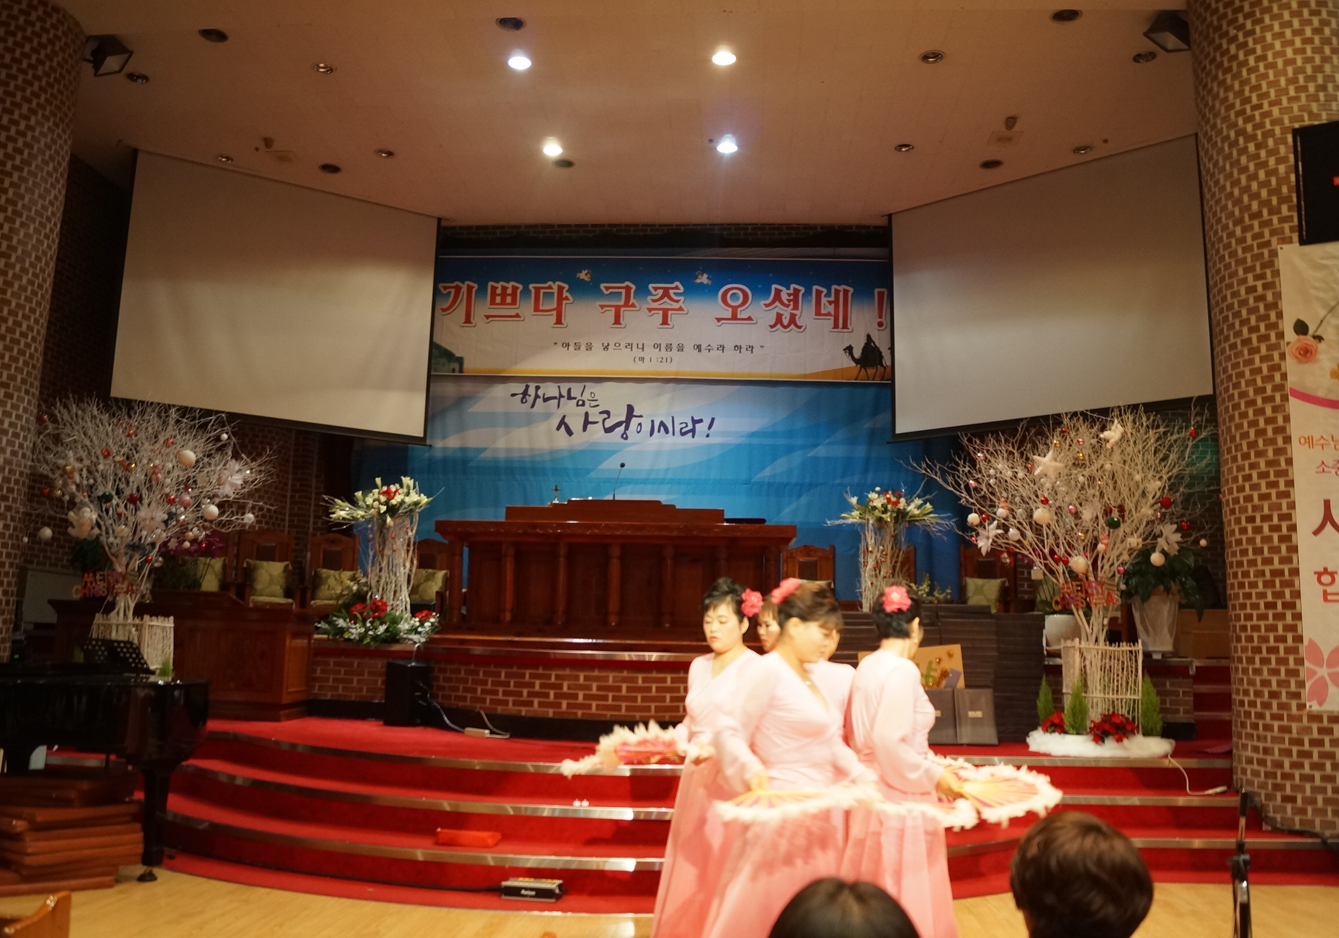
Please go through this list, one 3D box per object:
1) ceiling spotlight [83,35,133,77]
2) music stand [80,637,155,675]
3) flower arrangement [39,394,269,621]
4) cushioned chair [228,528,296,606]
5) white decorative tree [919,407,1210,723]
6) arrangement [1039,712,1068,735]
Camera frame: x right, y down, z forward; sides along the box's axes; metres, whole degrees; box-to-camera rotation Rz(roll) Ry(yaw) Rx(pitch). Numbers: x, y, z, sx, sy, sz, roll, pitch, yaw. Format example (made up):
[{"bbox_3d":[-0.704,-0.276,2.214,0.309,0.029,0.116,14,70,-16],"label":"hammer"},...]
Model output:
[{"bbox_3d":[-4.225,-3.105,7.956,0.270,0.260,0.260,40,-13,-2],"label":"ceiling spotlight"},{"bbox_3d":[-3.133,1.064,6.000,0.220,0.220,0.420,9,-12,-39],"label":"music stand"},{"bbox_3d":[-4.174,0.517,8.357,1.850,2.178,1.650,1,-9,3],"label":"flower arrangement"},{"bbox_3d":[-4.023,1.145,10.550,0.580,1.090,0.600,5,-10,-24],"label":"cushioned chair"},{"bbox_3d":[2.805,0.764,7.500,1.950,2.400,1.800,0,-9,8],"label":"white decorative tree"},{"bbox_3d":[2.647,1.752,7.300,0.200,0.170,0.190,1,-9,0],"label":"arrangement"}]

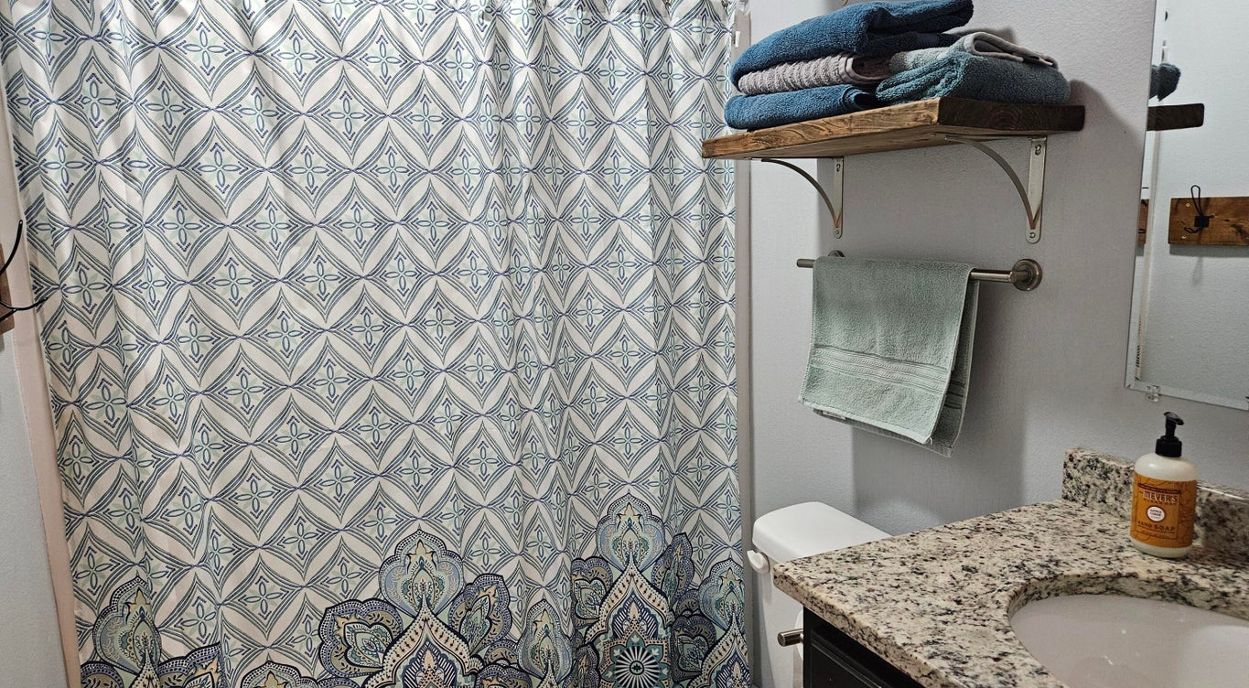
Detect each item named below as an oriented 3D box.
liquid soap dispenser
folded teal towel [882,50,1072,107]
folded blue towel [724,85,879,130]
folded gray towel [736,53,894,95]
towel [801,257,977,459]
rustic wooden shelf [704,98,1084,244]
[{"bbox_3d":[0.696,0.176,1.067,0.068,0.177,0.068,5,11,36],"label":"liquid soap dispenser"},{"bbox_3d":[0.488,-0.363,1.178,0.232,0.058,0.144,-5,10,-24],"label":"folded teal towel"},{"bbox_3d":[0.368,-0.404,1.430,0.228,0.068,0.403,-5,10,-24],"label":"folded blue towel"},{"bbox_3d":[0.371,-0.451,1.423,0.220,0.052,0.366,-5,10,-24],"label":"folded gray towel"},{"bbox_3d":[0.456,0.003,1.534,0.091,0.312,0.422,-5,10,-24],"label":"towel"},{"bbox_3d":[0.414,-0.269,1.410,0.294,0.198,0.587,-5,10,-24],"label":"rustic wooden shelf"}]

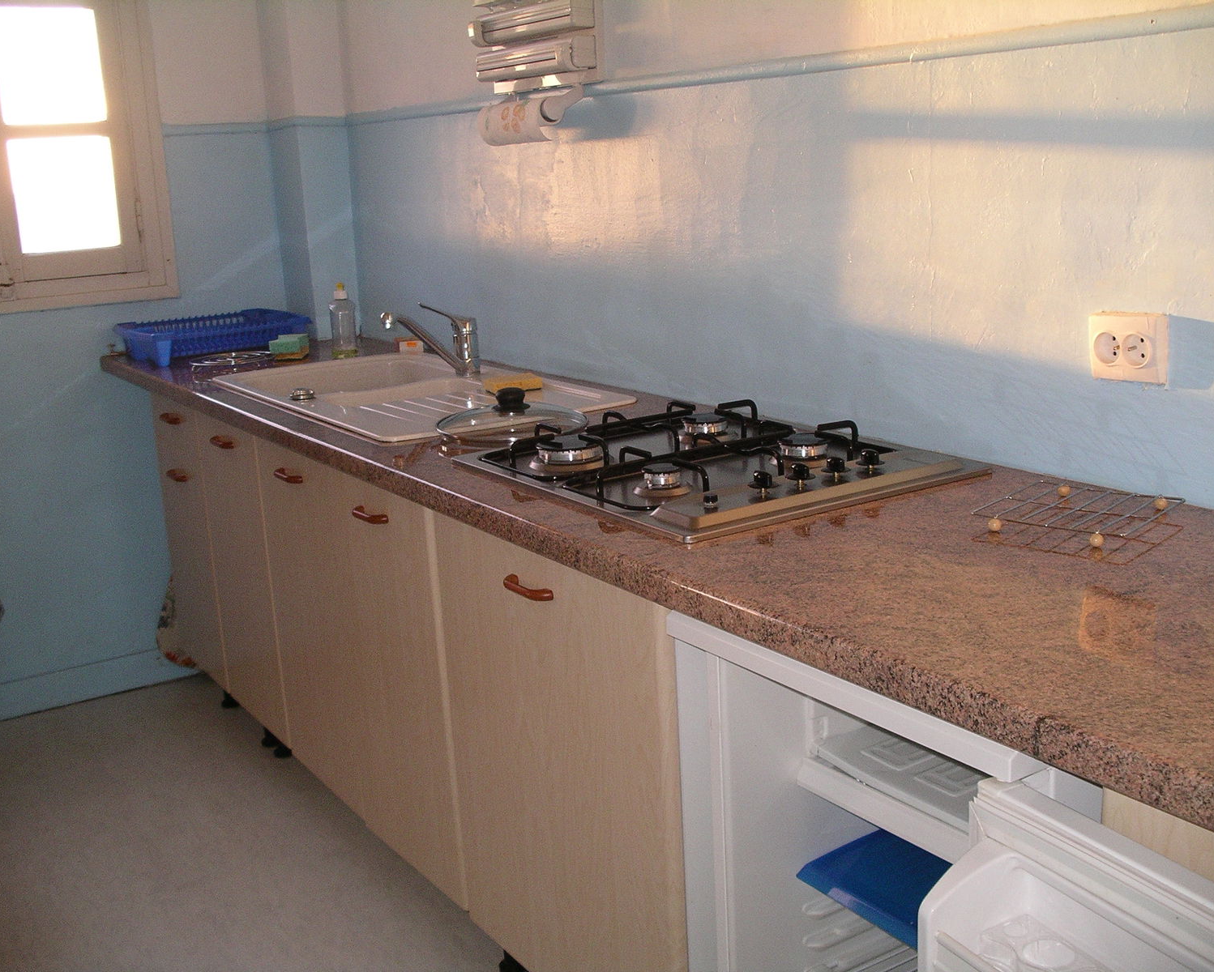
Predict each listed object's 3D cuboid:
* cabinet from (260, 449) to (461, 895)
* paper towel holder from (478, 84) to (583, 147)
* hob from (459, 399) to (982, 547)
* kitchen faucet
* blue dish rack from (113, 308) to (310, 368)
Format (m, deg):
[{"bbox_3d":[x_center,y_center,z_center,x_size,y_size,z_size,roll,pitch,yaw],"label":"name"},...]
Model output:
[{"bbox_3d":[-0.214,0.236,2.626,0.580,0.686,0.786,-11,16,-31],"label":"cabinet"},{"bbox_3d":[-0.145,-0.718,2.693,0.120,0.101,0.240,-11,16,-31],"label":"paper towel holder"},{"bbox_3d":[0.141,-0.051,1.995,0.507,0.060,0.600,-11,16,-31],"label":"hob"},{"bbox_3d":[-0.364,-0.302,2.889,0.210,0.160,0.050,-11,16,-31],"label":"kitchen faucet"},{"bbox_3d":[-1.007,-0.382,3.554,0.385,0.085,0.380,-11,16,-31],"label":"blue dish rack"}]

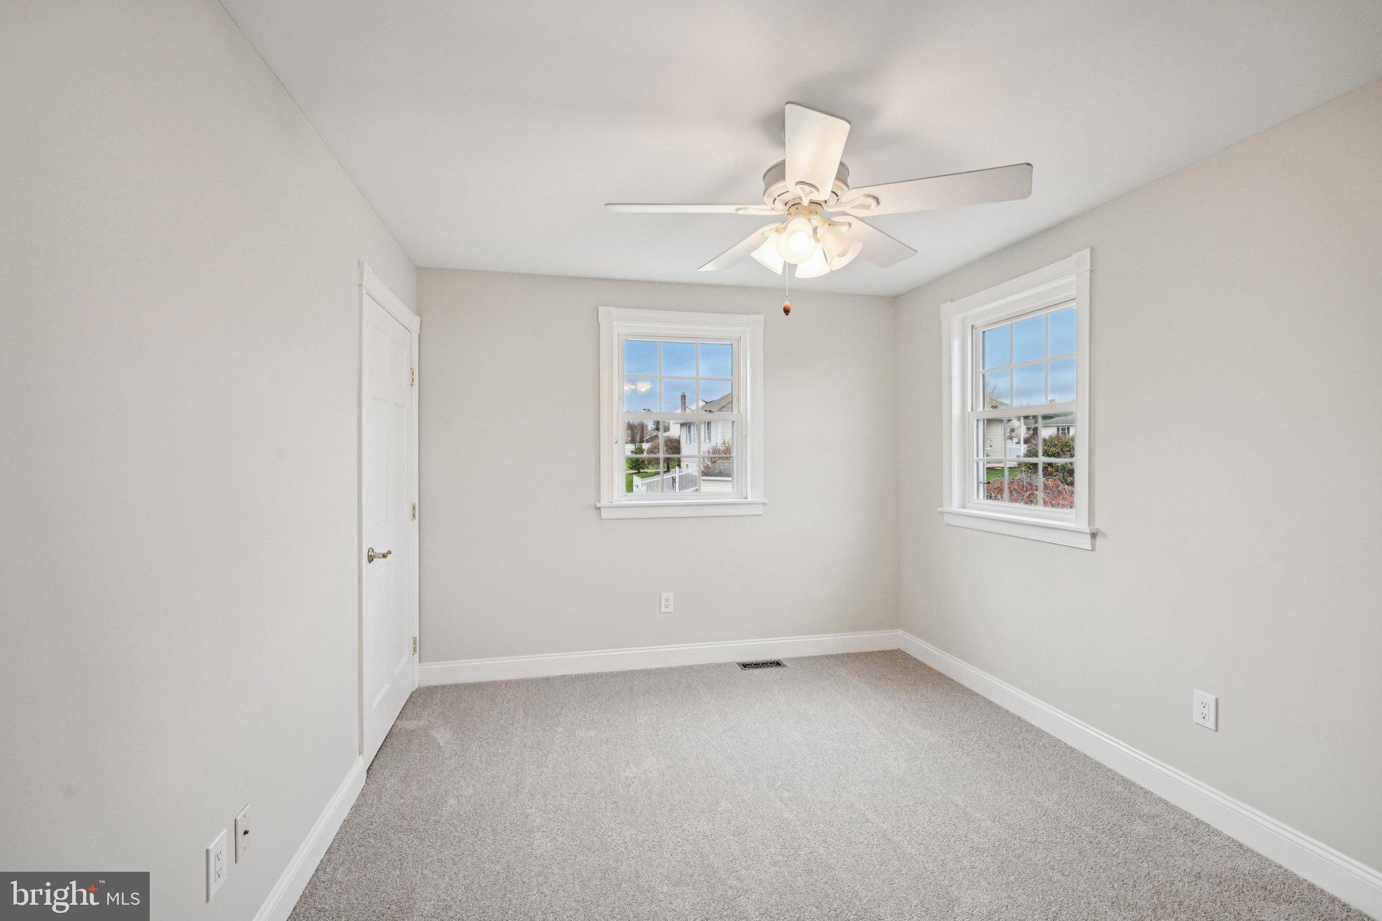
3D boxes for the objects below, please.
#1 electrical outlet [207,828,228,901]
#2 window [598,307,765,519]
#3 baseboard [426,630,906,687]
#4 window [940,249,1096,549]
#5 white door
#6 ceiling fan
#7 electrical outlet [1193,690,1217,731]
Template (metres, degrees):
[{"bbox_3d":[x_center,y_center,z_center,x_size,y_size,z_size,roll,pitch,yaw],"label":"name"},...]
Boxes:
[{"bbox_3d":[-1.104,0.944,1.435,0.008,0.118,0.075,0,1,-13],"label":"electrical outlet"},{"bbox_3d":[-0.045,-0.292,3.938,1.090,1.305,0.120,0,1,-13],"label":"window"},{"bbox_3d":[-0.073,1.246,3.920,3.080,0.135,0.016,0,1,-13],"label":"baseboard"},{"bbox_3d":[1.673,-0.274,3.225,0.090,1.335,1.090,0,1,-13],"label":"window"},{"bbox_3d":[-1.479,0.297,2.991,0.040,2.010,0.820,0,1,-13],"label":"white door"},{"bbox_3d":[0.385,-0.855,2.045,1.300,0.500,1.280,0,1,-13],"label":"ceiling fan"},{"bbox_3d":[1.886,0.916,2.250,0.008,0.121,0.077,0,1,-13],"label":"electrical outlet"}]

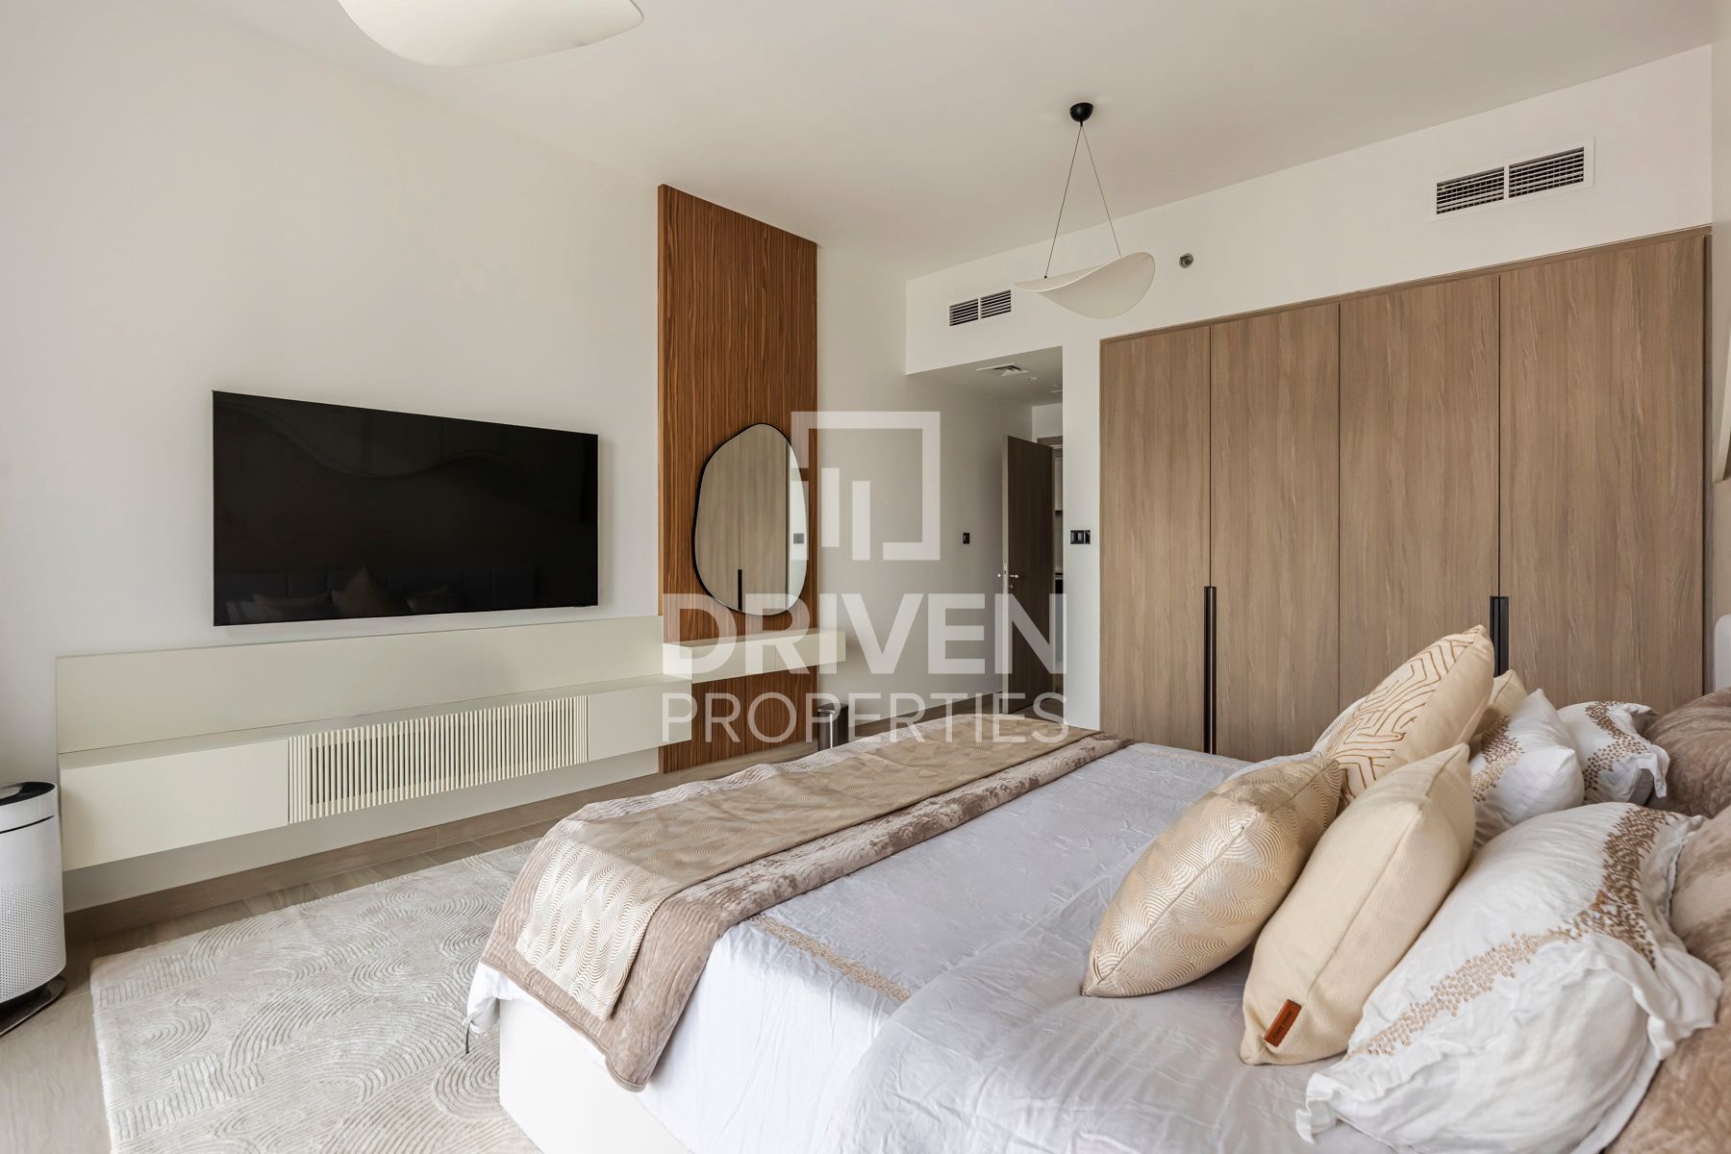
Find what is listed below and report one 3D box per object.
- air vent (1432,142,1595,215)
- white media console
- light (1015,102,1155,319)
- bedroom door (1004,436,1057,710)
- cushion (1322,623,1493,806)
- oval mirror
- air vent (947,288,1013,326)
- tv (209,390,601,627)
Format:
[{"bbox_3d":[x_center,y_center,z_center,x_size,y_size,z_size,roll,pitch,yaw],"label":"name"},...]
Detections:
[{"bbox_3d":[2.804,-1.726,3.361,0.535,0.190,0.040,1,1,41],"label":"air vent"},{"bbox_3d":[-1.346,0.519,3.581,0.295,0.606,3.319,1,2,42],"label":"white media console"},{"bbox_3d":[0.964,-1.623,3.397,0.610,0.900,0.540,-1,1,-30],"label":"light"},{"bbox_3d":[1.349,-0.029,6.307,0.048,2.145,0.860,1,1,37],"label":"bedroom door"},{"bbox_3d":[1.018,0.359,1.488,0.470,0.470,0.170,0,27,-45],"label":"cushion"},{"bbox_3d":[-0.652,-0.334,4.495,0.030,1.135,0.844,1,2,42],"label":"oval mirror"},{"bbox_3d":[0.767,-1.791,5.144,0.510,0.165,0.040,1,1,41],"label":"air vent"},{"bbox_3d":[-1.822,-0.258,3.256,0.050,0.830,1.438,1,1,44],"label":"tv"}]

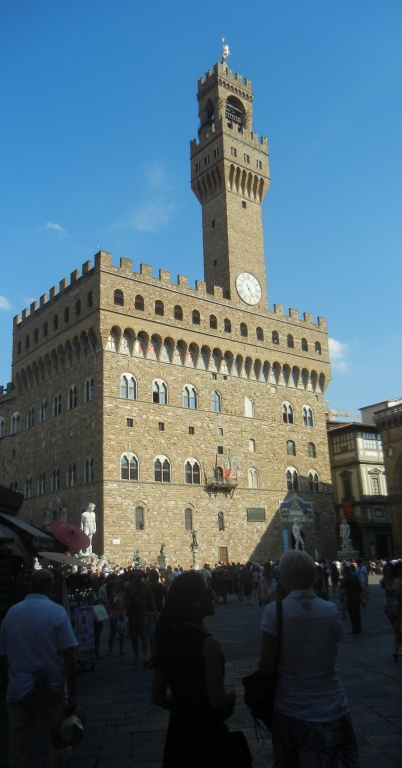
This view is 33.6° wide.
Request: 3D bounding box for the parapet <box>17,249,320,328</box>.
[{"bbox_3d":[-4.489,-9.879,111.299,44.109,3.002,28.249,10,-19,-37],"label":"parapet"}]

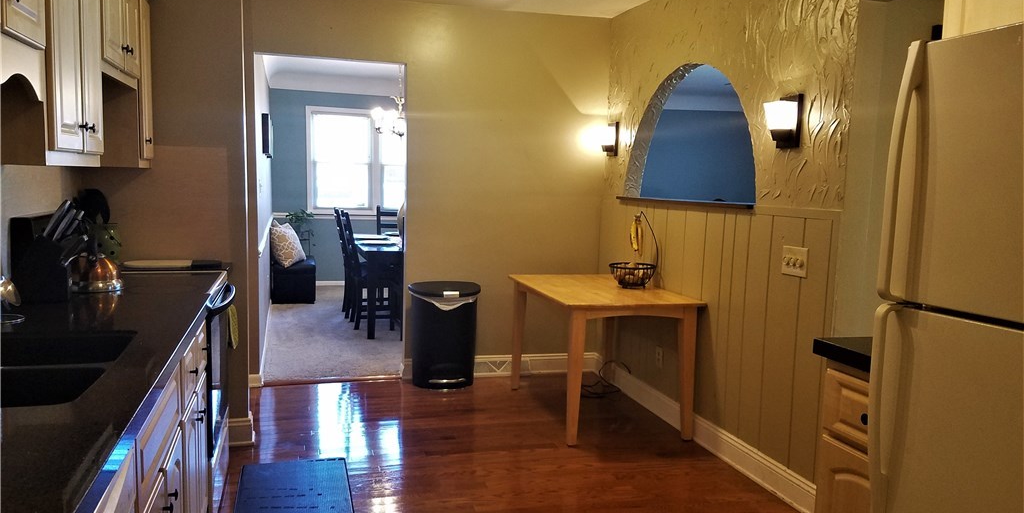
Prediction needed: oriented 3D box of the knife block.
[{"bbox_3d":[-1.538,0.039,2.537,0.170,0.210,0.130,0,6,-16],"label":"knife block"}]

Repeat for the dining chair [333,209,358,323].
[{"bbox_3d":[-1.514,0.054,7.527,0.460,1.040,0.450,0,6,-16],"label":"dining chair"}]

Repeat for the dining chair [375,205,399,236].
[{"bbox_3d":[-1.200,-0.021,8.205,0.440,1.010,0.510,0,6,-16],"label":"dining chair"}]

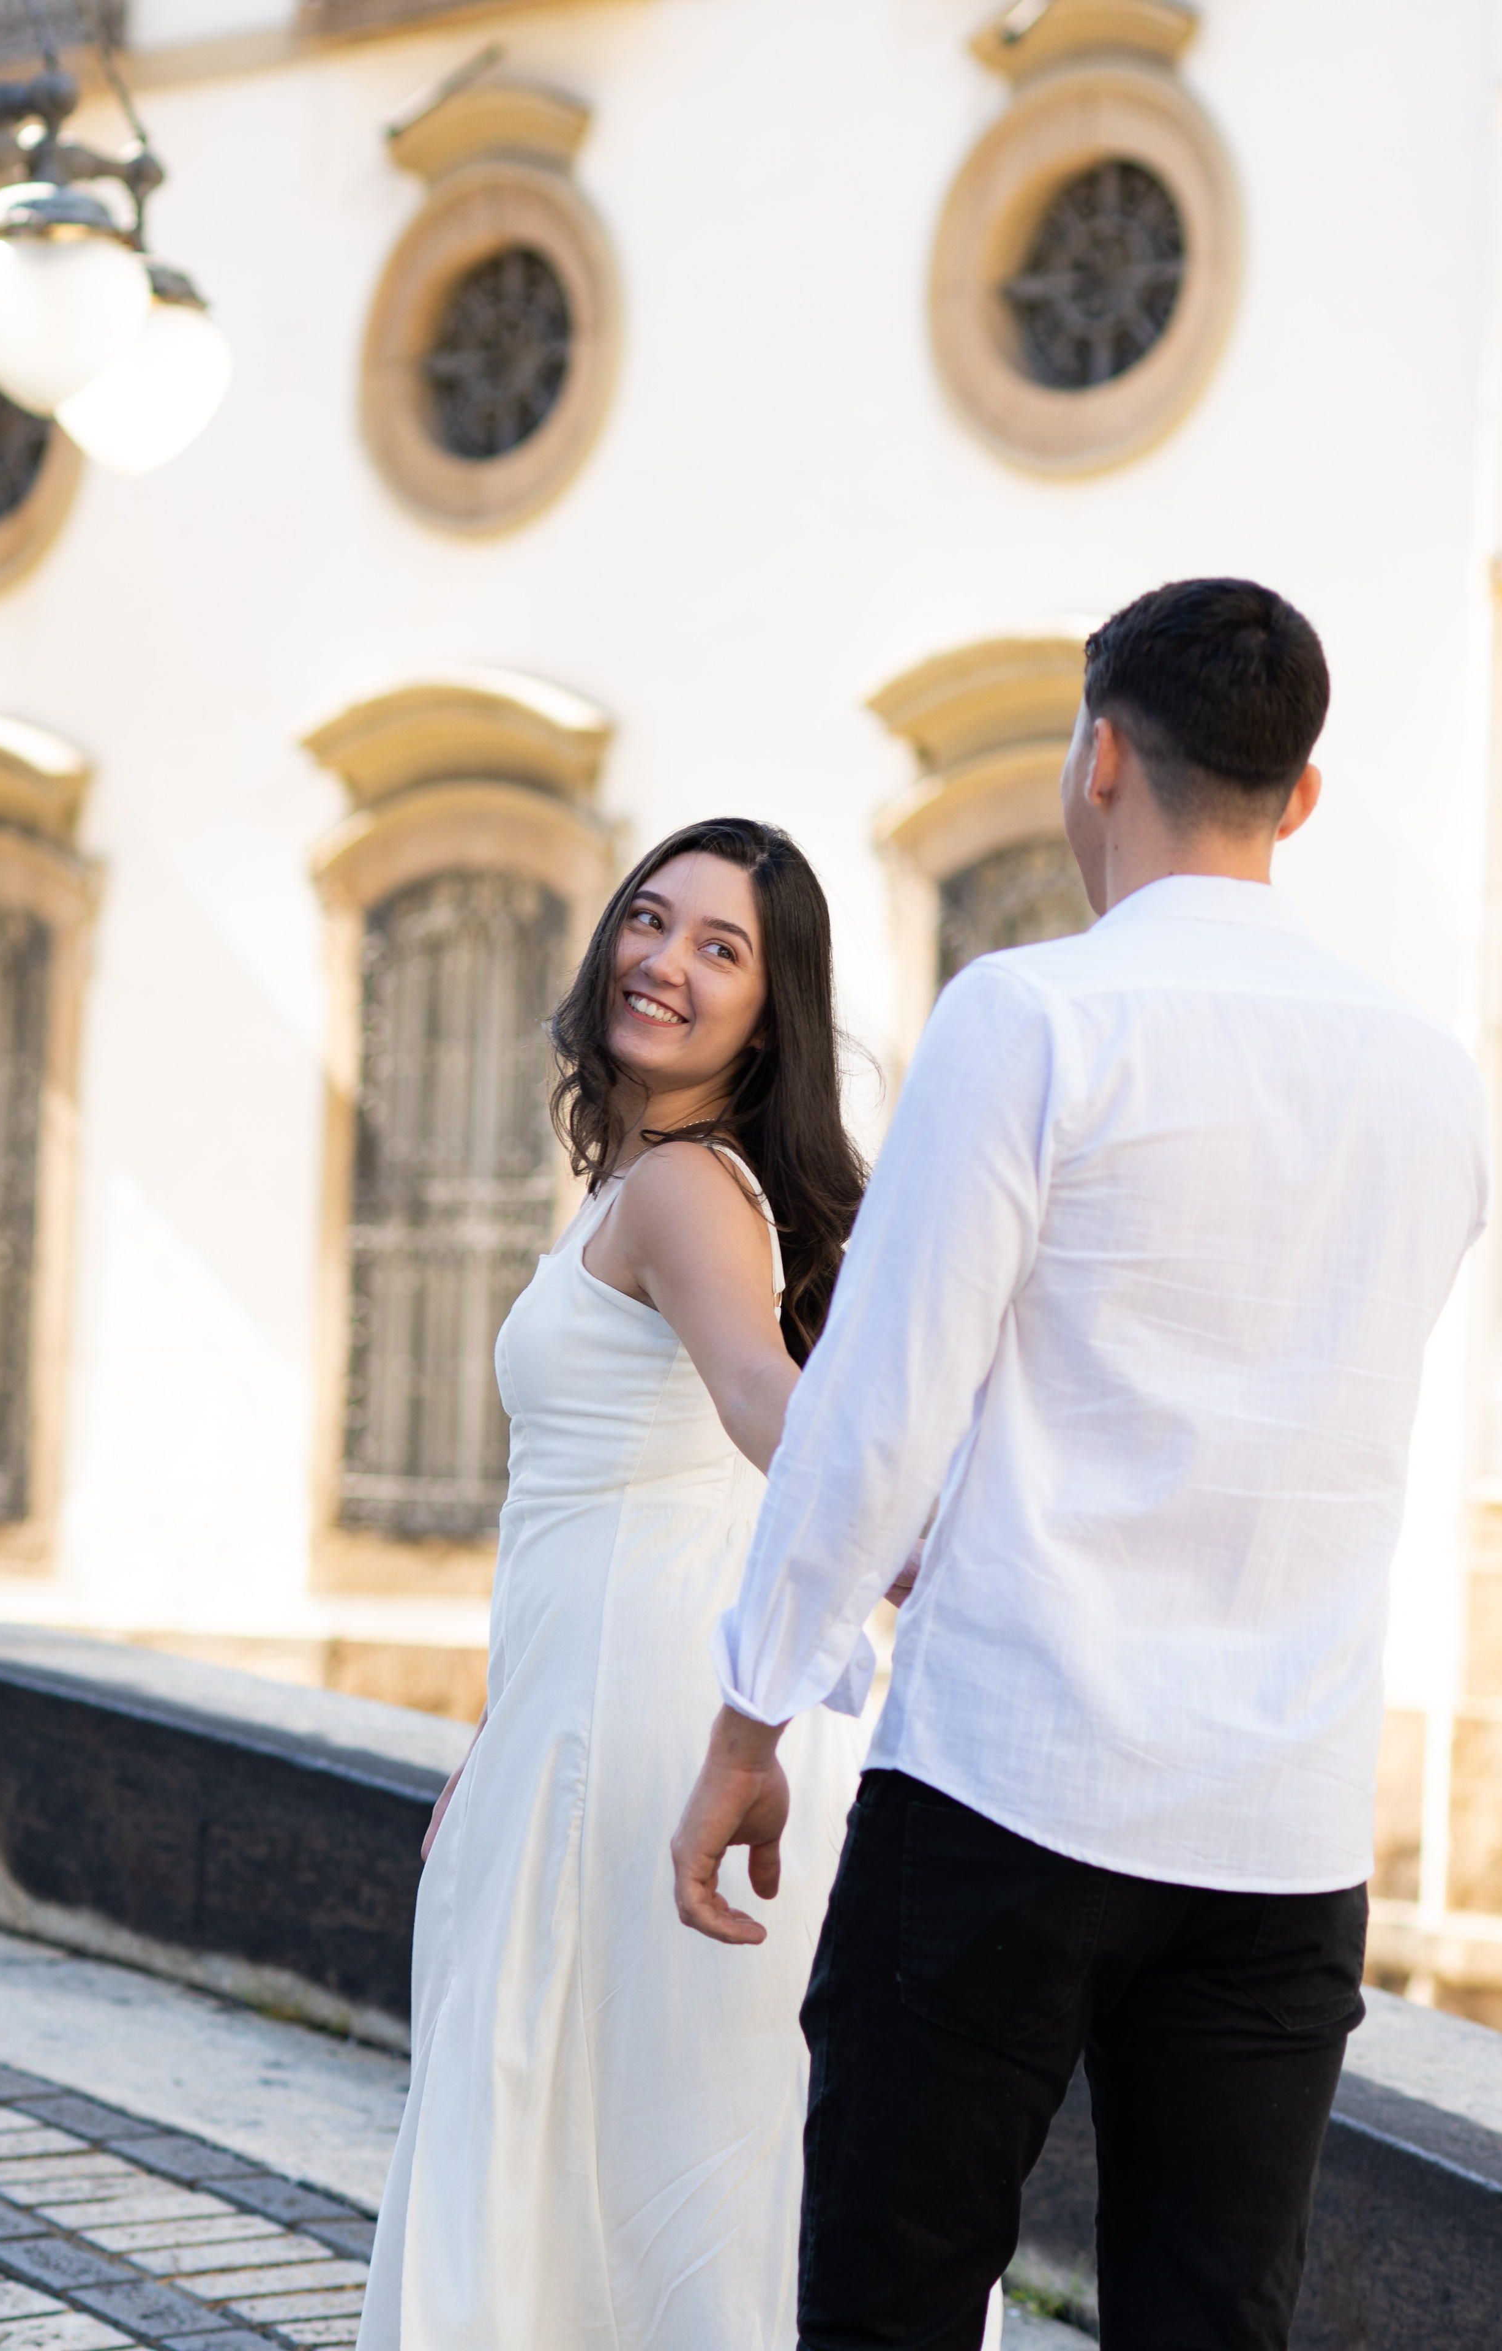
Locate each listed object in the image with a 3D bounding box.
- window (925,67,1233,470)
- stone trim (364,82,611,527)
[{"bbox_3d":[1.279,-3.412,31.399,0.300,1.600,1.620,4,-3,-41],"label":"window"},{"bbox_3d":[-1.084,-3.541,34.063,0.380,1.870,1.600,4,-3,-41],"label":"stone trim"}]

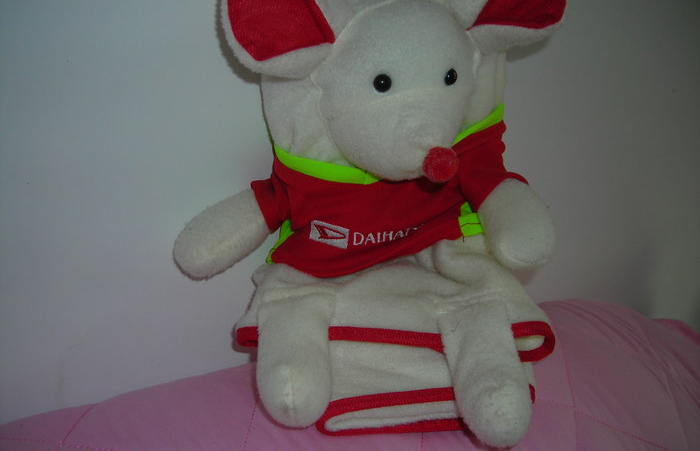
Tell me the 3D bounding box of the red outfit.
[{"bbox_3d":[0.033,-0.023,0.650,0.230,0.125,0.110,-2,7,-3],"label":"red outfit"}]

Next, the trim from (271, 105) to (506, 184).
[{"bbox_3d":[0.033,-0.068,0.650,0.193,0.060,0.090,-4,9,-4],"label":"trim"}]

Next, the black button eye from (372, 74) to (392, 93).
[{"bbox_3d":[0.026,-0.112,0.605,0.015,0.015,0.009,-1,9,-7],"label":"black button eye"}]

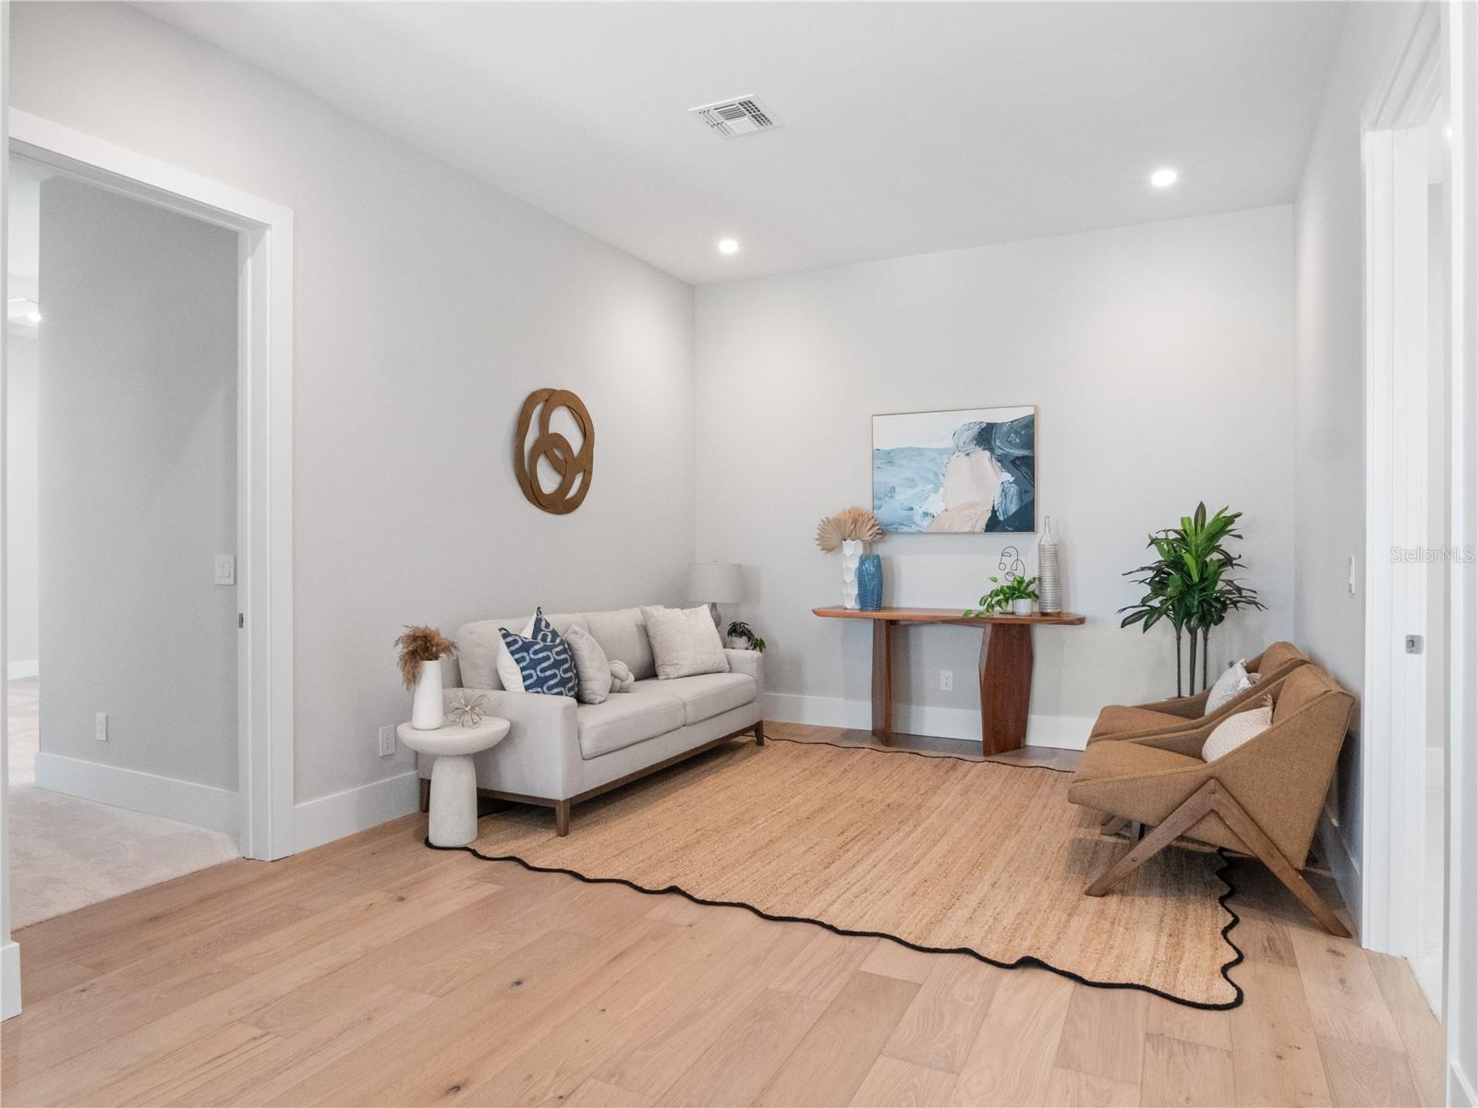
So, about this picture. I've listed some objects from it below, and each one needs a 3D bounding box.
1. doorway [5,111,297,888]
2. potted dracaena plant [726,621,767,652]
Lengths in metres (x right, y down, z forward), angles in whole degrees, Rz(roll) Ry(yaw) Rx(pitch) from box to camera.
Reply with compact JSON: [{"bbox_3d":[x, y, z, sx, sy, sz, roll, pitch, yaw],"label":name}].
[{"bbox_3d":[-2.023,-0.078,2.889,0.150,2.530,1.040,1,1,27],"label":"doorway"},{"bbox_3d":[0.049,0.541,5.578,0.251,0.211,0.201,0,0,25],"label":"potted dracaena plant"}]

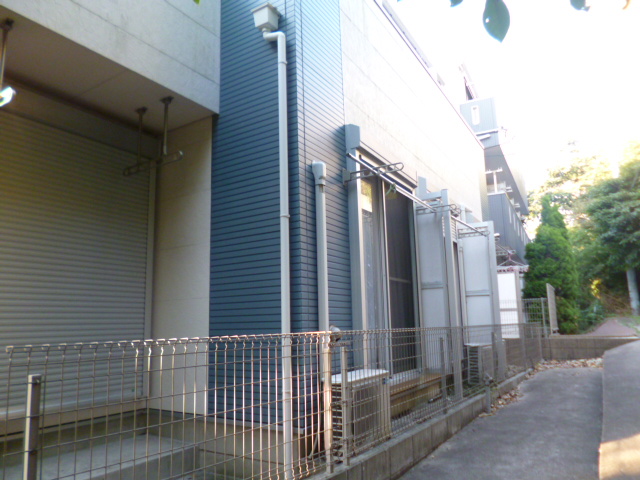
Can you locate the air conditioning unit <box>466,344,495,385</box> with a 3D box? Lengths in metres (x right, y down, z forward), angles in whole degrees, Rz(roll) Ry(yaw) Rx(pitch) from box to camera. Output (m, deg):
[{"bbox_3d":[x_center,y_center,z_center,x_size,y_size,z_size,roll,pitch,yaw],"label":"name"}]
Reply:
[{"bbox_3d":[2.657,2.048,7.398,0.285,0.580,0.780,-8,-12,31],"label":"air conditioning unit"}]

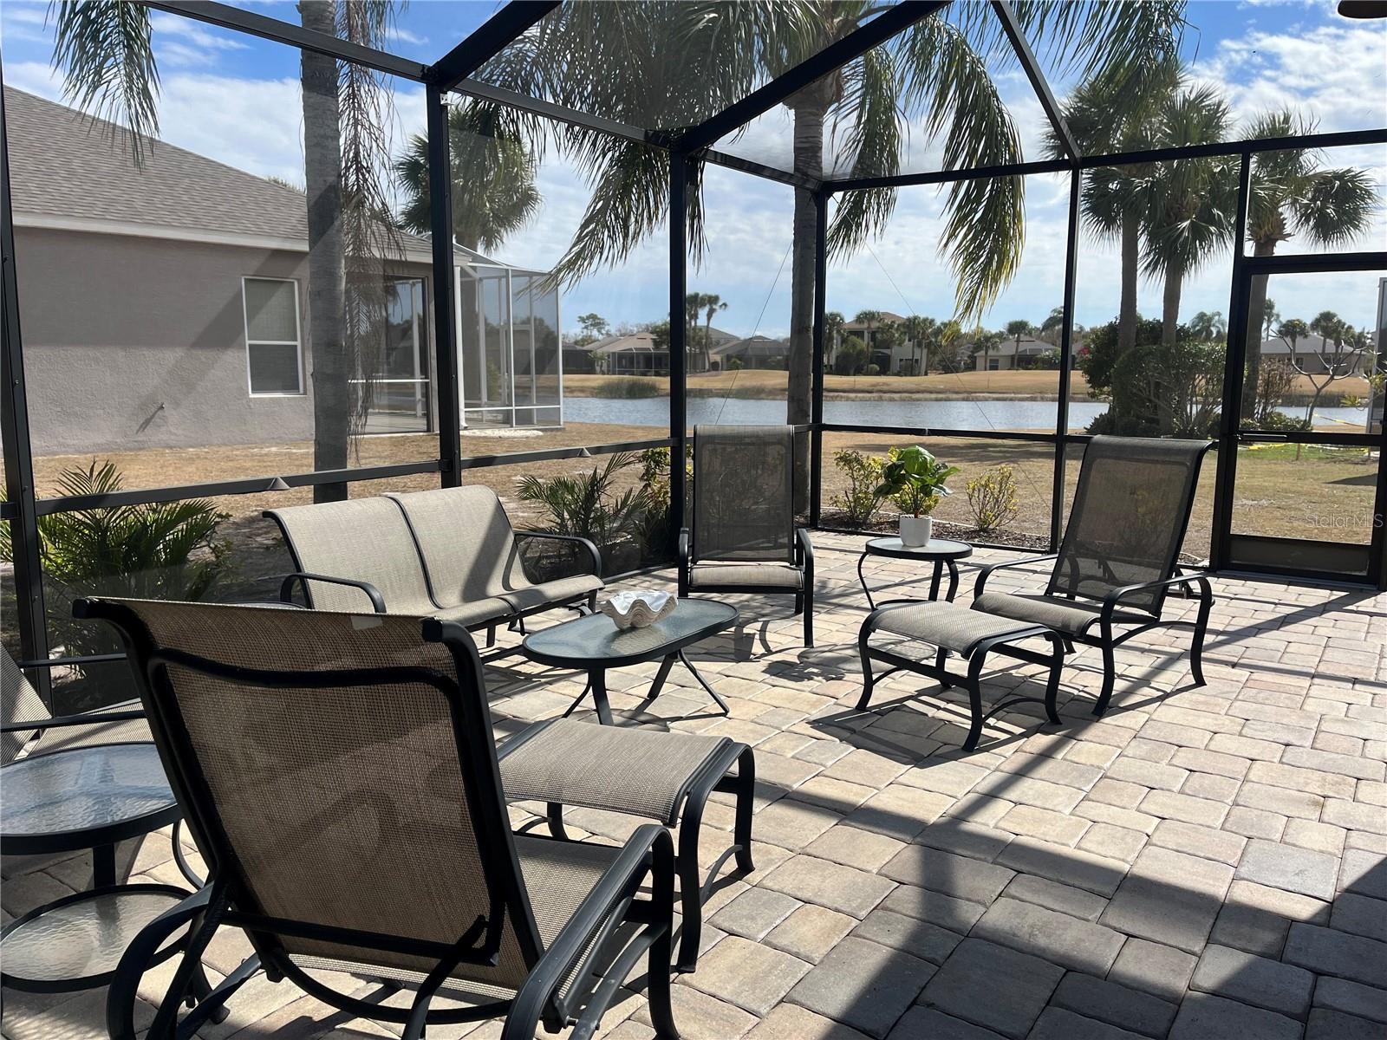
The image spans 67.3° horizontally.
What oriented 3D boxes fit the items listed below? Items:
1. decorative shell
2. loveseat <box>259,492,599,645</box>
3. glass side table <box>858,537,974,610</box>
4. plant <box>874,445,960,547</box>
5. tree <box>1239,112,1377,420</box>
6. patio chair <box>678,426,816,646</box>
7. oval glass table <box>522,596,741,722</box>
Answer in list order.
[{"bbox_3d":[-0.208,0.334,3.947,0.280,0.120,0.190,0,9,-3],"label":"decorative shell"},{"bbox_3d":[-1.098,0.304,4.665,0.780,0.790,1.310,6,10,33],"label":"loveseat"},{"bbox_3d":[1.099,0.384,5.131,0.530,0.510,0.530,2,9,11],"label":"glass side table"},{"bbox_3d":[1.101,-0.119,5.112,0.410,0.490,0.380,2,9,12],"label":"plant"},{"bbox_3d":[16.324,-6.736,28.010,3.300,8.155,3.300,5,10,29],"label":"tree"},{"bbox_3d":[0.278,0.057,5.460,0.680,1.055,0.850,0,9,2],"label":"patio chair"},{"bbox_3d":[-0.207,0.602,3.965,0.515,0.415,1.010,6,10,33],"label":"oval glass table"}]

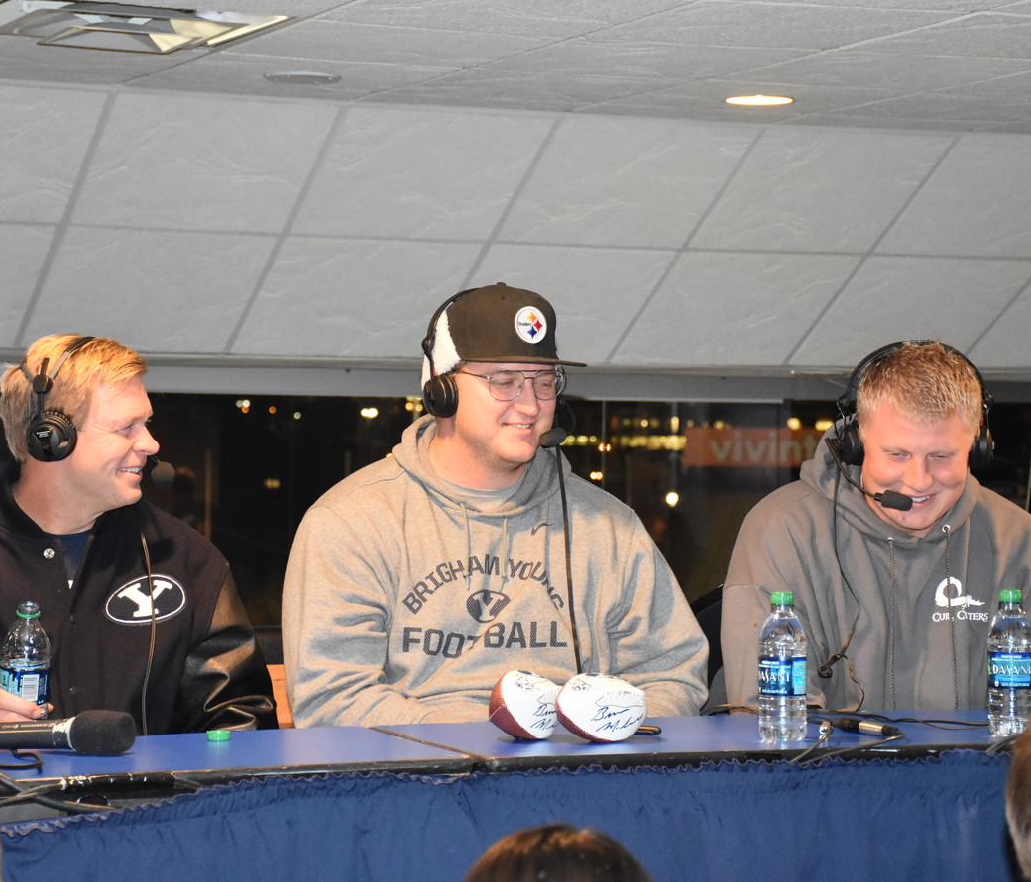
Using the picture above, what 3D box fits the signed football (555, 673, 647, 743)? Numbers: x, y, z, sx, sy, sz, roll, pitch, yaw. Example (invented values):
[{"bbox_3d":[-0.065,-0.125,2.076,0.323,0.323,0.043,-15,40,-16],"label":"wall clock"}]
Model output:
[{"bbox_3d":[0.116,0.362,3.880,0.155,0.097,0.098,0,-1,-42],"label":"signed football"}]

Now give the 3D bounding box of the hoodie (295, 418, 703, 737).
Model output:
[{"bbox_3d":[-0.031,0.305,4.400,0.640,0.690,0.440,0,-1,-2],"label":"hoodie"}]

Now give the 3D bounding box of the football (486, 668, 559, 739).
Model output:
[{"bbox_3d":[0.012,0.362,3.925,0.098,0.097,0.155,-1,-1,21],"label":"football"}]

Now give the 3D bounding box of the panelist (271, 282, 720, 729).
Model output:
[{"bbox_3d":[-0.030,0.456,4.240,0.640,1.390,0.760,0,-1,-2],"label":"panelist"}]

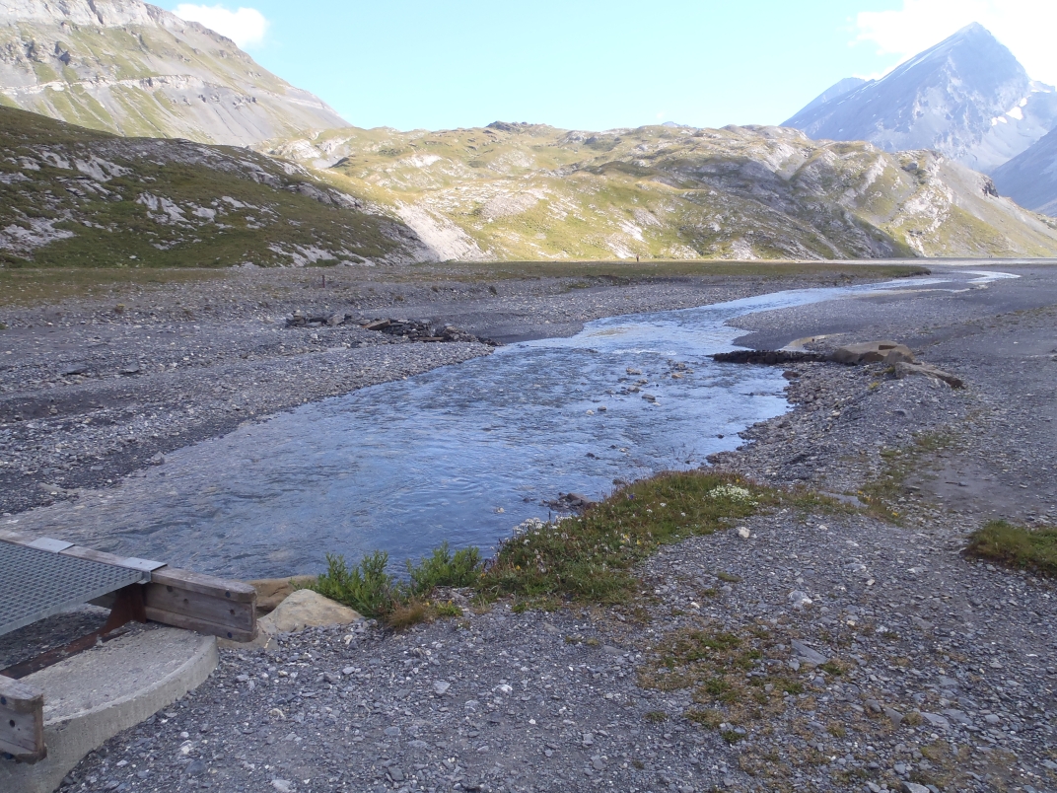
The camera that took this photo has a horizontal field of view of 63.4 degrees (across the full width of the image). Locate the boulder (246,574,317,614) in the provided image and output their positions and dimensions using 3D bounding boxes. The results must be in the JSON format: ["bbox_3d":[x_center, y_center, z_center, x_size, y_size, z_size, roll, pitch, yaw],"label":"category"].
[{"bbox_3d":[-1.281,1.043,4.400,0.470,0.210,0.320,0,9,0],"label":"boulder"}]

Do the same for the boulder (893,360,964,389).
[{"bbox_3d":[5.472,-0.290,11.700,0.850,0.280,0.600,4,10,25],"label":"boulder"}]

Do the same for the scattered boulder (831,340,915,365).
[{"bbox_3d":[5.603,-0.713,13.900,1.220,0.360,0.800,1,9,5],"label":"scattered boulder"}]

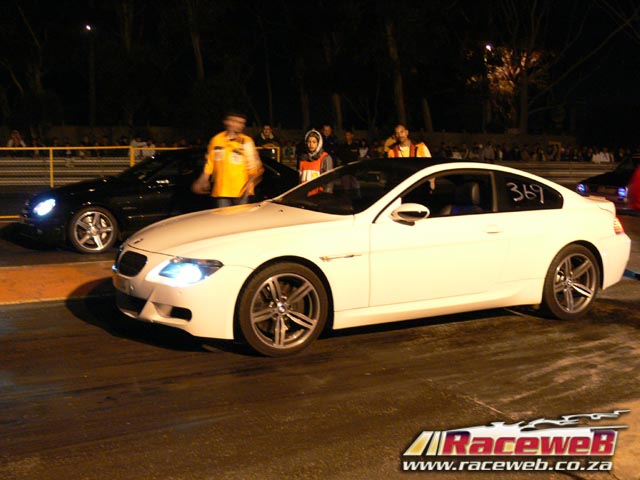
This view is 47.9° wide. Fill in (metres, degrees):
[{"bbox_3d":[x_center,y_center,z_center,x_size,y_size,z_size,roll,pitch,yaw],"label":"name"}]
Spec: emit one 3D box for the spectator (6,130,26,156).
[{"bbox_3d":[-8.000,-2.100,19.000,0.540,1.580,0.420,-2,7,-25],"label":"spectator"}]

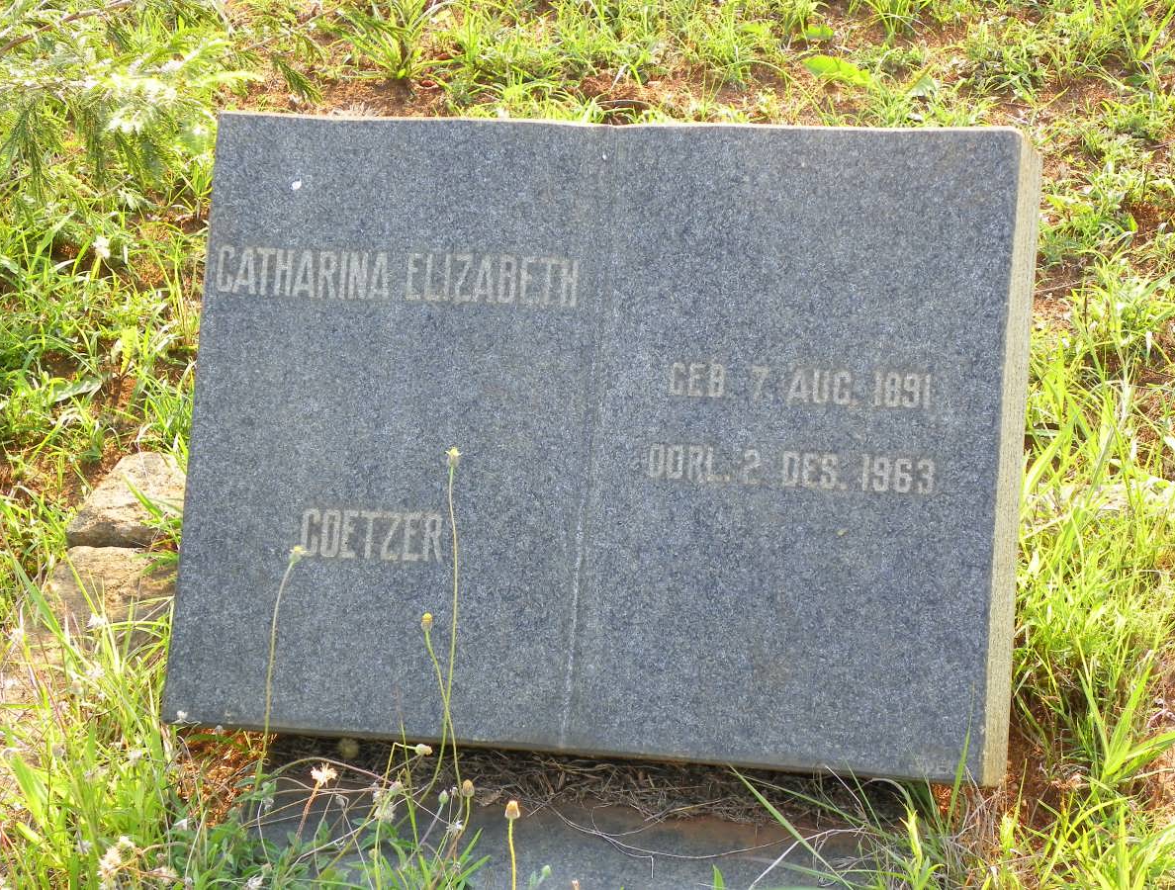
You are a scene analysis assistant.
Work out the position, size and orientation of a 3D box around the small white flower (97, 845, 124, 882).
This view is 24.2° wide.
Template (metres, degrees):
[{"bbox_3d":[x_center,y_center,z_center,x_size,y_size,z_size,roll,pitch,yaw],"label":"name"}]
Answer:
[{"bbox_3d":[-0.332,0.292,1.910,0.017,0.021,0.017,0,29,0],"label":"small white flower"}]

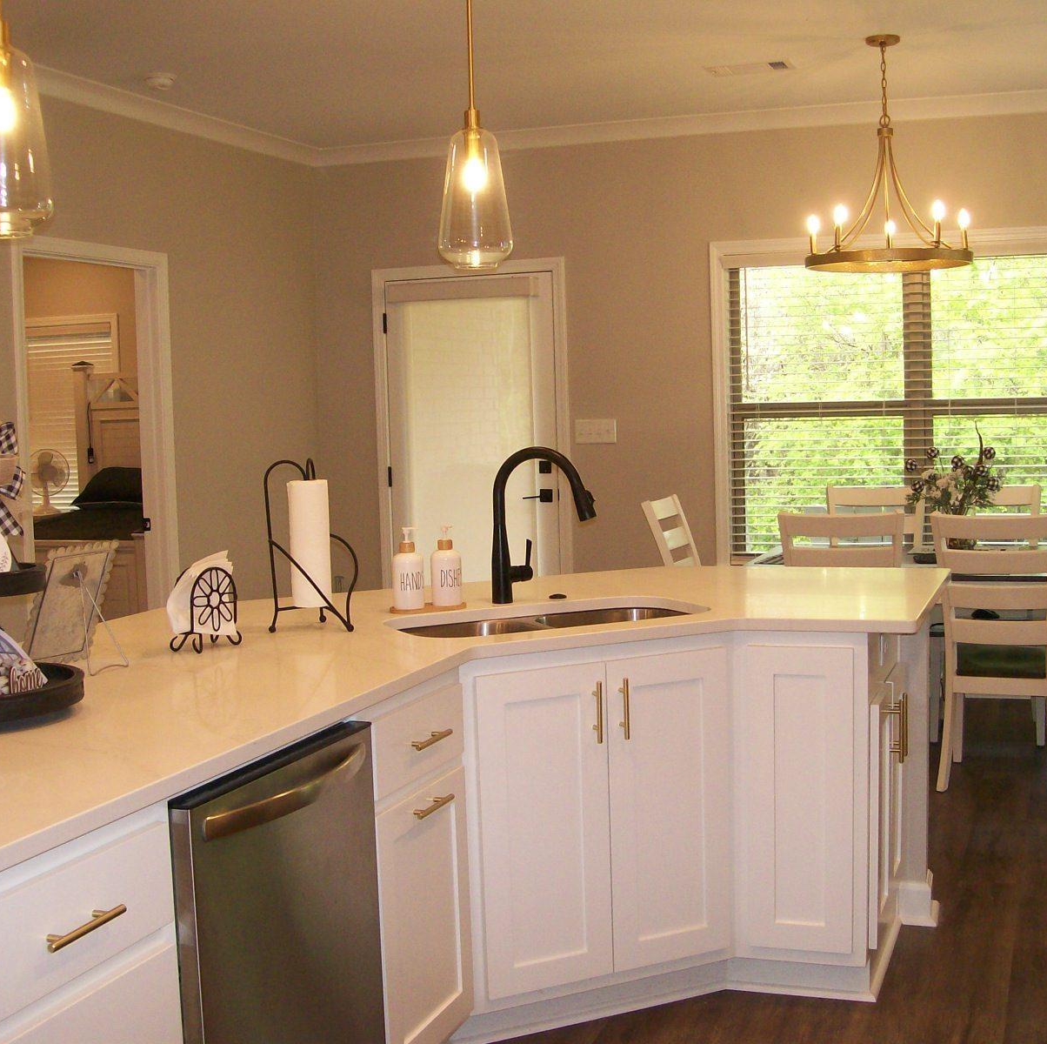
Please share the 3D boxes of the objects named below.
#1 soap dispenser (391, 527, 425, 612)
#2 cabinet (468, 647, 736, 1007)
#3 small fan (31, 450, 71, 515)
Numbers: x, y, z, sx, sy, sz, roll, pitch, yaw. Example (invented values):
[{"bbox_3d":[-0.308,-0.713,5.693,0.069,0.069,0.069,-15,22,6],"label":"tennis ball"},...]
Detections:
[{"bbox_3d":[-0.278,0.114,3.481,0.075,0.193,0.078,-2,5,0],"label":"soap dispenser"},{"bbox_3d":[0.067,0.653,3.509,0.660,0.750,0.580,-4,6,-24],"label":"cabinet"},{"bbox_3d":[-3.411,-0.280,10.355,0.340,0.490,0.230,-3,5,-22],"label":"small fan"}]

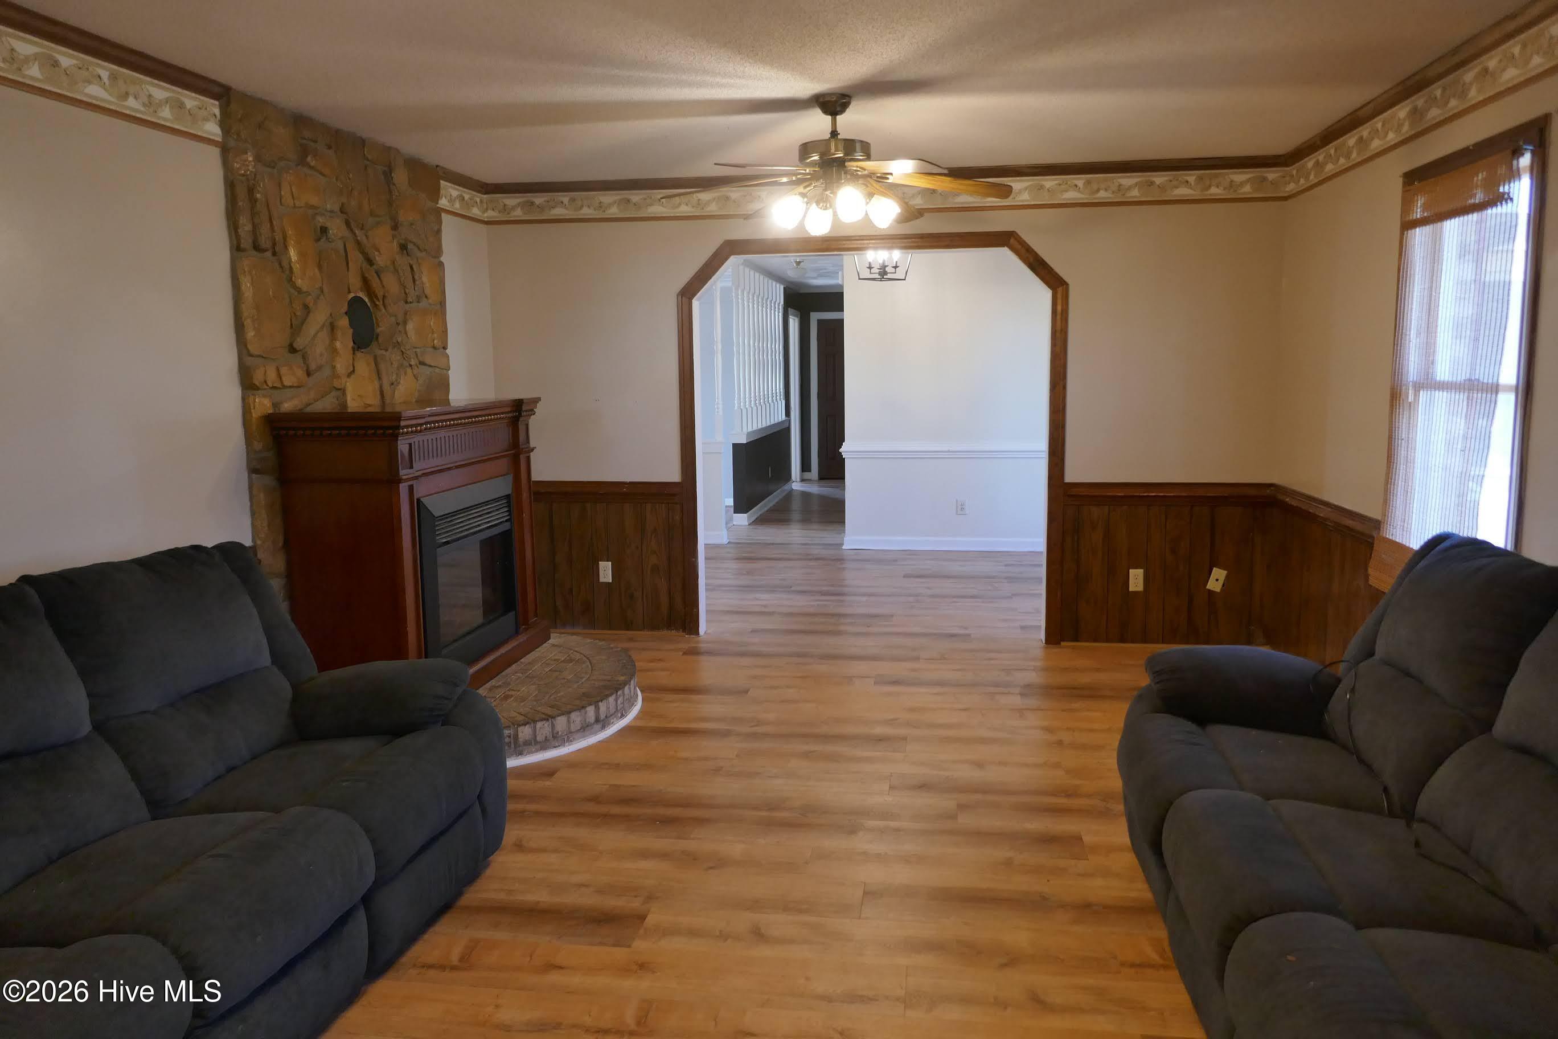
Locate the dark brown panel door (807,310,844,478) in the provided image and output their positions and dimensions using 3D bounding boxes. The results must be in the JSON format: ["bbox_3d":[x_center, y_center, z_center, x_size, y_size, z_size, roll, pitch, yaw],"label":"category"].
[{"bbox_3d":[0.815,-1.551,13.857,0.760,2.100,0.080,0,8,8],"label":"dark brown panel door"}]

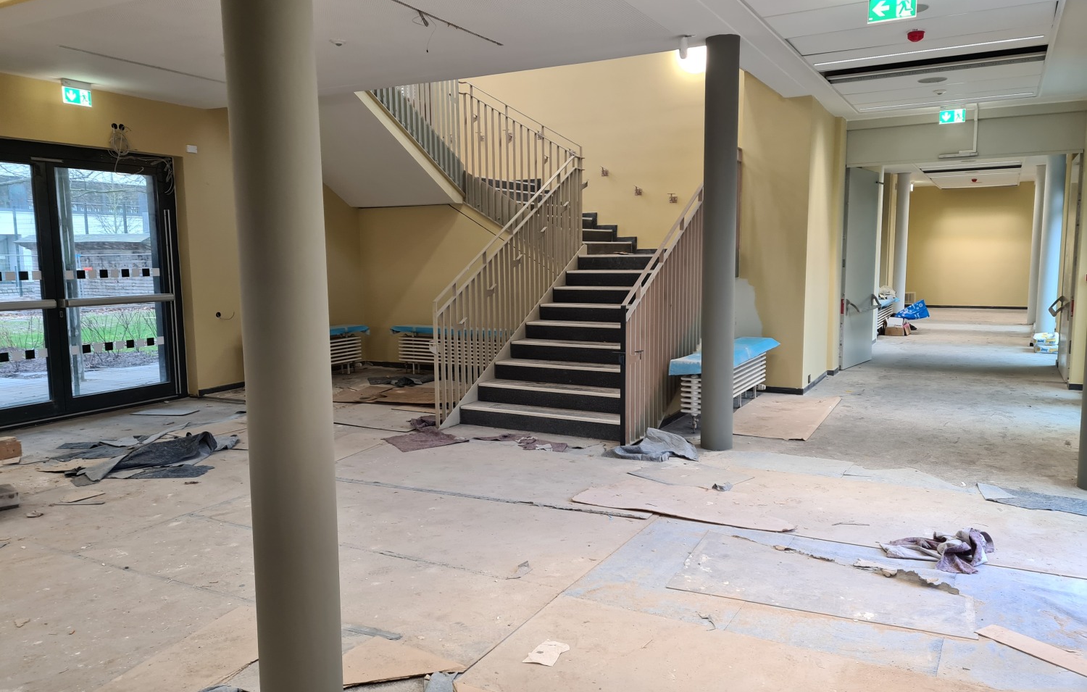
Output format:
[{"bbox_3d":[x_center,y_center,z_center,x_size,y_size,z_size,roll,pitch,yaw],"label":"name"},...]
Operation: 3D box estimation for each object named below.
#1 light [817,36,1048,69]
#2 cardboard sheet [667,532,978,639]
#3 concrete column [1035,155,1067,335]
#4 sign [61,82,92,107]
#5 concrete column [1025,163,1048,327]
[{"bbox_3d":[3.018,-2.364,6.505,1.655,0.050,0.060,3,8,29],"label":"light"},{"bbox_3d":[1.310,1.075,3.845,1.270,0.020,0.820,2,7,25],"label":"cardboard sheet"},{"bbox_3d":[7.551,-1.500,12.131,0.243,3.085,0.243,3,8,29],"label":"concrete column"},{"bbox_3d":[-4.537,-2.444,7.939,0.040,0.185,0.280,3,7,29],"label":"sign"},{"bbox_3d":[9.721,-1.974,16.006,0.243,3.085,0.243,3,8,29],"label":"concrete column"}]

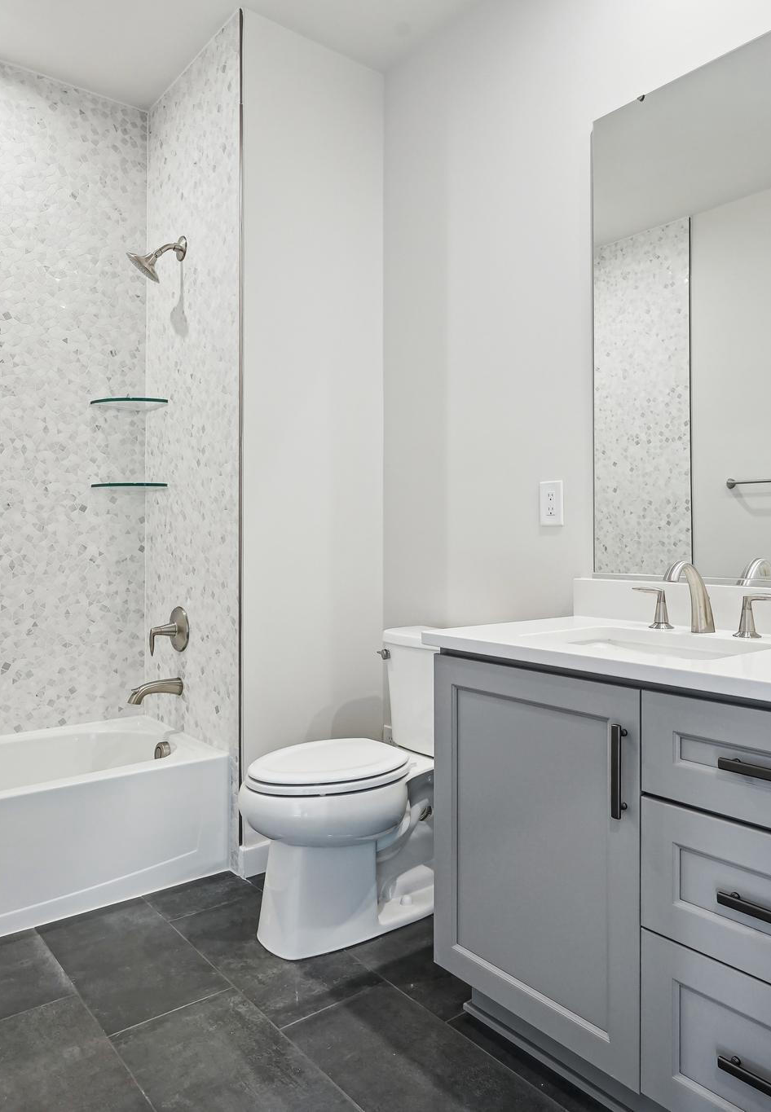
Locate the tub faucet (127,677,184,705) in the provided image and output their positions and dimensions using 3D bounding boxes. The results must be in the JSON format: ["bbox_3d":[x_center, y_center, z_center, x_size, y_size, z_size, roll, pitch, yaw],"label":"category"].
[{"bbox_3d":[-0.819,0.483,2.649,0.200,0.082,0.063,0,0,-39],"label":"tub faucet"}]

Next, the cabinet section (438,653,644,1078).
[{"bbox_3d":[0.487,0.587,1.685,0.530,0.725,0.540,0,1,-38],"label":"cabinet section"}]

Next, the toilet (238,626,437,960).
[{"bbox_3d":[-0.062,0.637,2.135,0.781,0.796,0.448,0,0,-39],"label":"toilet"}]

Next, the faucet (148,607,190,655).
[{"bbox_3d":[-0.812,0.278,2.732,0.118,0.175,0.174,0,1,-39],"label":"faucet"}]

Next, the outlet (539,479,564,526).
[{"bbox_3d":[0.465,-0.146,2.069,0.007,0.122,0.079,0,1,-39],"label":"outlet"}]

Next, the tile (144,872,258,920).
[{"bbox_3d":[-0.556,1.038,2.262,0.301,0.010,0.196,0,0,-39],"label":"tile"}]

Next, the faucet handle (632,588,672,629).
[{"bbox_3d":[0.641,0.124,1.777,0.062,0.092,0.110,0,0,-39],"label":"faucet handle"}]

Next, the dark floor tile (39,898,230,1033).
[{"bbox_3d":[-0.665,1.040,1.917,0.298,0.010,0.588,0,0,-39],"label":"dark floor tile"}]

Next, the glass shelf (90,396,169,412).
[{"bbox_3d":[-0.989,-0.593,2.861,0.220,0.010,0.222,0,1,-39],"label":"glass shelf"}]

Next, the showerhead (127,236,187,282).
[{"bbox_3d":[-0.815,-1.068,2.637,0.205,0.188,0.137,0,0,-39],"label":"showerhead"}]

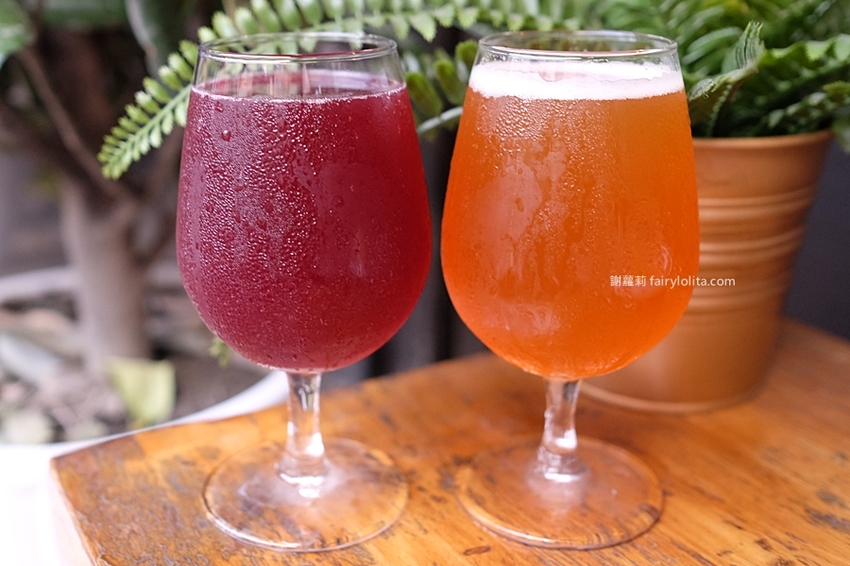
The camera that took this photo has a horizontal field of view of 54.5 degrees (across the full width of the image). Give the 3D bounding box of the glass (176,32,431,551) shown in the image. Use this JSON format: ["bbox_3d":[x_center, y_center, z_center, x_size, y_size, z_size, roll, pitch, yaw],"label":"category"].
[{"bbox_3d":[-0.043,0.002,0.294,0.088,0.167,0.088,0,21,0],"label":"glass"}]

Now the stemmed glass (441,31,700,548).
[{"bbox_3d":[0.051,0.002,0.294,0.088,0.167,0.088,0,21,0],"label":"stemmed glass"}]

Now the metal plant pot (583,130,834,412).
[{"bbox_3d":[0.119,-0.020,0.403,0.124,0.127,0.124,0,21,0],"label":"metal plant pot"}]

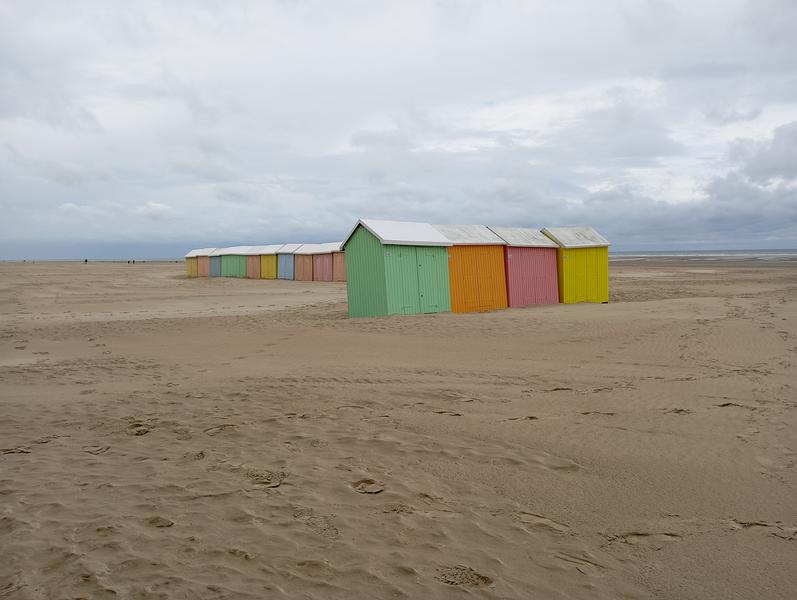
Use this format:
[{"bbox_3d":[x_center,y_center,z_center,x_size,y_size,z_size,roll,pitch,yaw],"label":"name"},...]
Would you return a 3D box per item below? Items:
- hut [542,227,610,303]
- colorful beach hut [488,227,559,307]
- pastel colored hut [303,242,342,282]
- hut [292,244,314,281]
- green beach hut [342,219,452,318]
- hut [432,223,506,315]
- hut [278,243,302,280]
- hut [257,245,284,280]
[{"bbox_3d":[5.404,-1.123,20.512,2.266,2.343,1.559,-5,6,-36],"label":"hut"},{"bbox_3d":[3.536,-1.008,19.476,2.299,2.335,1.575,-3,1,-38],"label":"colorful beach hut"},{"bbox_3d":[-4.131,-2.368,39.975,1.581,2.339,2.232,-4,5,-41],"label":"pastel colored hut"},{"bbox_3d":[-5.539,-2.461,41.589,1.581,2.339,2.232,-4,5,-41],"label":"hut"},{"bbox_3d":[-0.004,-0.788,16.116,2.337,2.346,1.608,-3,0,-42],"label":"green beach hut"},{"bbox_3d":[1.697,-0.888,17.659,1.595,2.337,2.291,-2,2,45],"label":"hut"},{"bbox_3d":[-6.947,-2.553,43.203,1.581,2.339,2.232,-4,5,-41],"label":"hut"},{"bbox_3d":[-8.356,-2.646,44.816,1.581,2.339,2.232,-4,5,-41],"label":"hut"}]

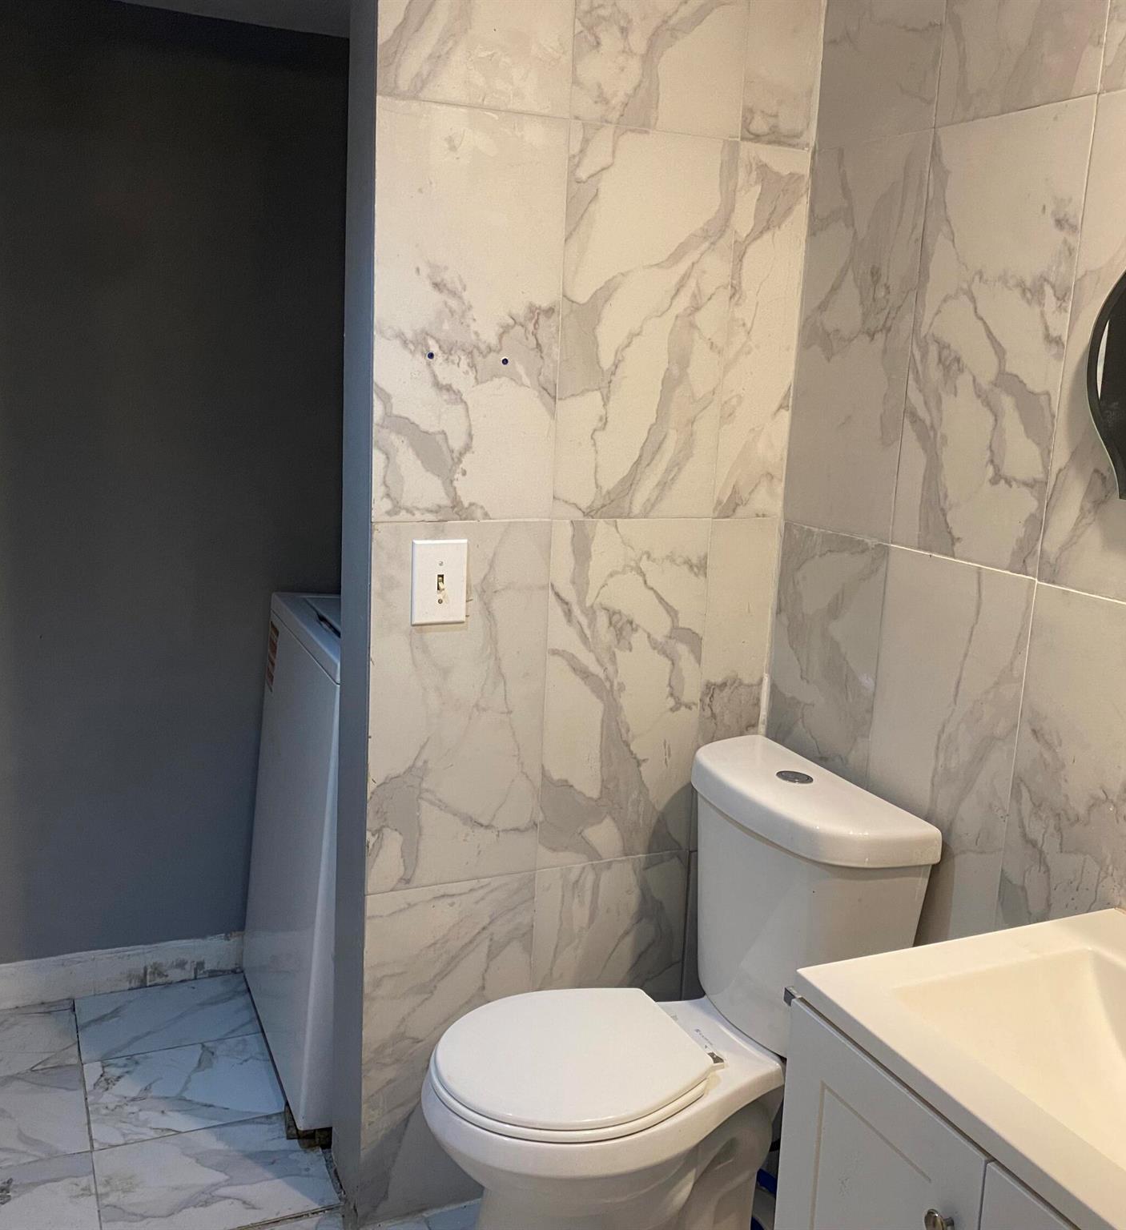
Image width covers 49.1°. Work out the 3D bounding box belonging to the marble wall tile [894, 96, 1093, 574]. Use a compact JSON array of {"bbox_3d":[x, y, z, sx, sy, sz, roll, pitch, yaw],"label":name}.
[{"bbox_3d":[0.590,-0.373,1.715,0.015,0.610,0.304,-3,13,-24],"label":"marble wall tile"}]

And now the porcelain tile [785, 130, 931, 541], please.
[{"bbox_3d":[0.468,-0.434,1.981,0.015,0.610,0.295,-3,13,-24],"label":"porcelain tile"}]

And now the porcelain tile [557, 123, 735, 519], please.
[{"bbox_3d":[0.130,-0.461,1.995,0.301,0.610,0.015,-3,13,-24],"label":"porcelain tile"}]

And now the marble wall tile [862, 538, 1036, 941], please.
[{"bbox_3d":[0.563,0.223,1.840,0.015,0.610,0.304,-3,13,-24],"label":"marble wall tile"}]

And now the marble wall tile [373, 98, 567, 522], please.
[{"bbox_3d":[-0.143,-0.447,1.873,0.298,0.610,0.015,-3,13,-24],"label":"marble wall tile"}]

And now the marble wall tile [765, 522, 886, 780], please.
[{"bbox_3d":[0.441,0.161,2.107,0.015,0.610,0.295,-3,13,-24],"label":"marble wall tile"}]

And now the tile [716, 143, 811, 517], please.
[{"bbox_3d":[0.333,-0.471,2.086,0.143,0.610,0.015,-3,13,-24],"label":"tile"}]

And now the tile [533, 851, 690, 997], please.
[{"bbox_3d":[0.077,0.727,2.245,0.301,0.600,0.015,-3,13,-24],"label":"tile"}]

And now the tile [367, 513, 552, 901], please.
[{"bbox_3d":[-0.170,0.149,1.998,0.298,0.610,0.015,-3,13,-24],"label":"tile"}]

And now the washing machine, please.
[{"bbox_3d":[-0.283,0.430,2.632,0.660,0.990,0.650,-3,13,-24],"label":"washing machine"}]

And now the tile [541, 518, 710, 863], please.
[{"bbox_3d":[0.103,0.135,2.120,0.301,0.610,0.015,-3,13,-24],"label":"tile"}]

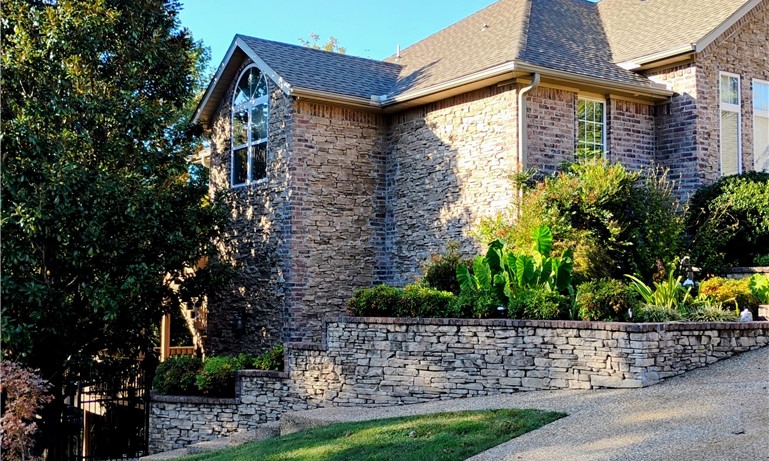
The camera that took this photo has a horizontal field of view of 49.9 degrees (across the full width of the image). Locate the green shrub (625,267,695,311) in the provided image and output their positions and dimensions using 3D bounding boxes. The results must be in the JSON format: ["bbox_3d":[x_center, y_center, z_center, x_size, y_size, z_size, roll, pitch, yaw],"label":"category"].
[{"bbox_3d":[3.512,0.756,10.600,0.860,0.590,0.720,0,-3,14],"label":"green shrub"}]

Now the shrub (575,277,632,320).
[{"bbox_3d":[2.740,0.872,10.300,0.700,0.540,0.660,0,-3,14],"label":"shrub"}]

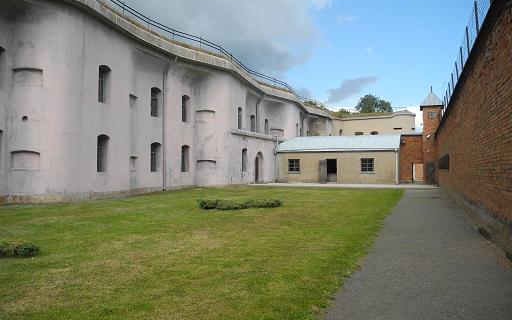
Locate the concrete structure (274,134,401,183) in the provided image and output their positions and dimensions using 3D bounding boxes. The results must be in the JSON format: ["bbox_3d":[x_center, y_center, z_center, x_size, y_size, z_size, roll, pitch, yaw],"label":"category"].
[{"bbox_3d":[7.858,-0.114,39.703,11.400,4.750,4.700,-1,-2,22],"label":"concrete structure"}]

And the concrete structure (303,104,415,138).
[{"bbox_3d":[16.032,-2.164,60.959,16.000,10.200,10.500,-1,-2,22],"label":"concrete structure"}]

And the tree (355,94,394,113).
[{"bbox_3d":[24.970,-8.666,88.283,8.200,10.500,8.200,0,-2,0],"label":"tree"}]

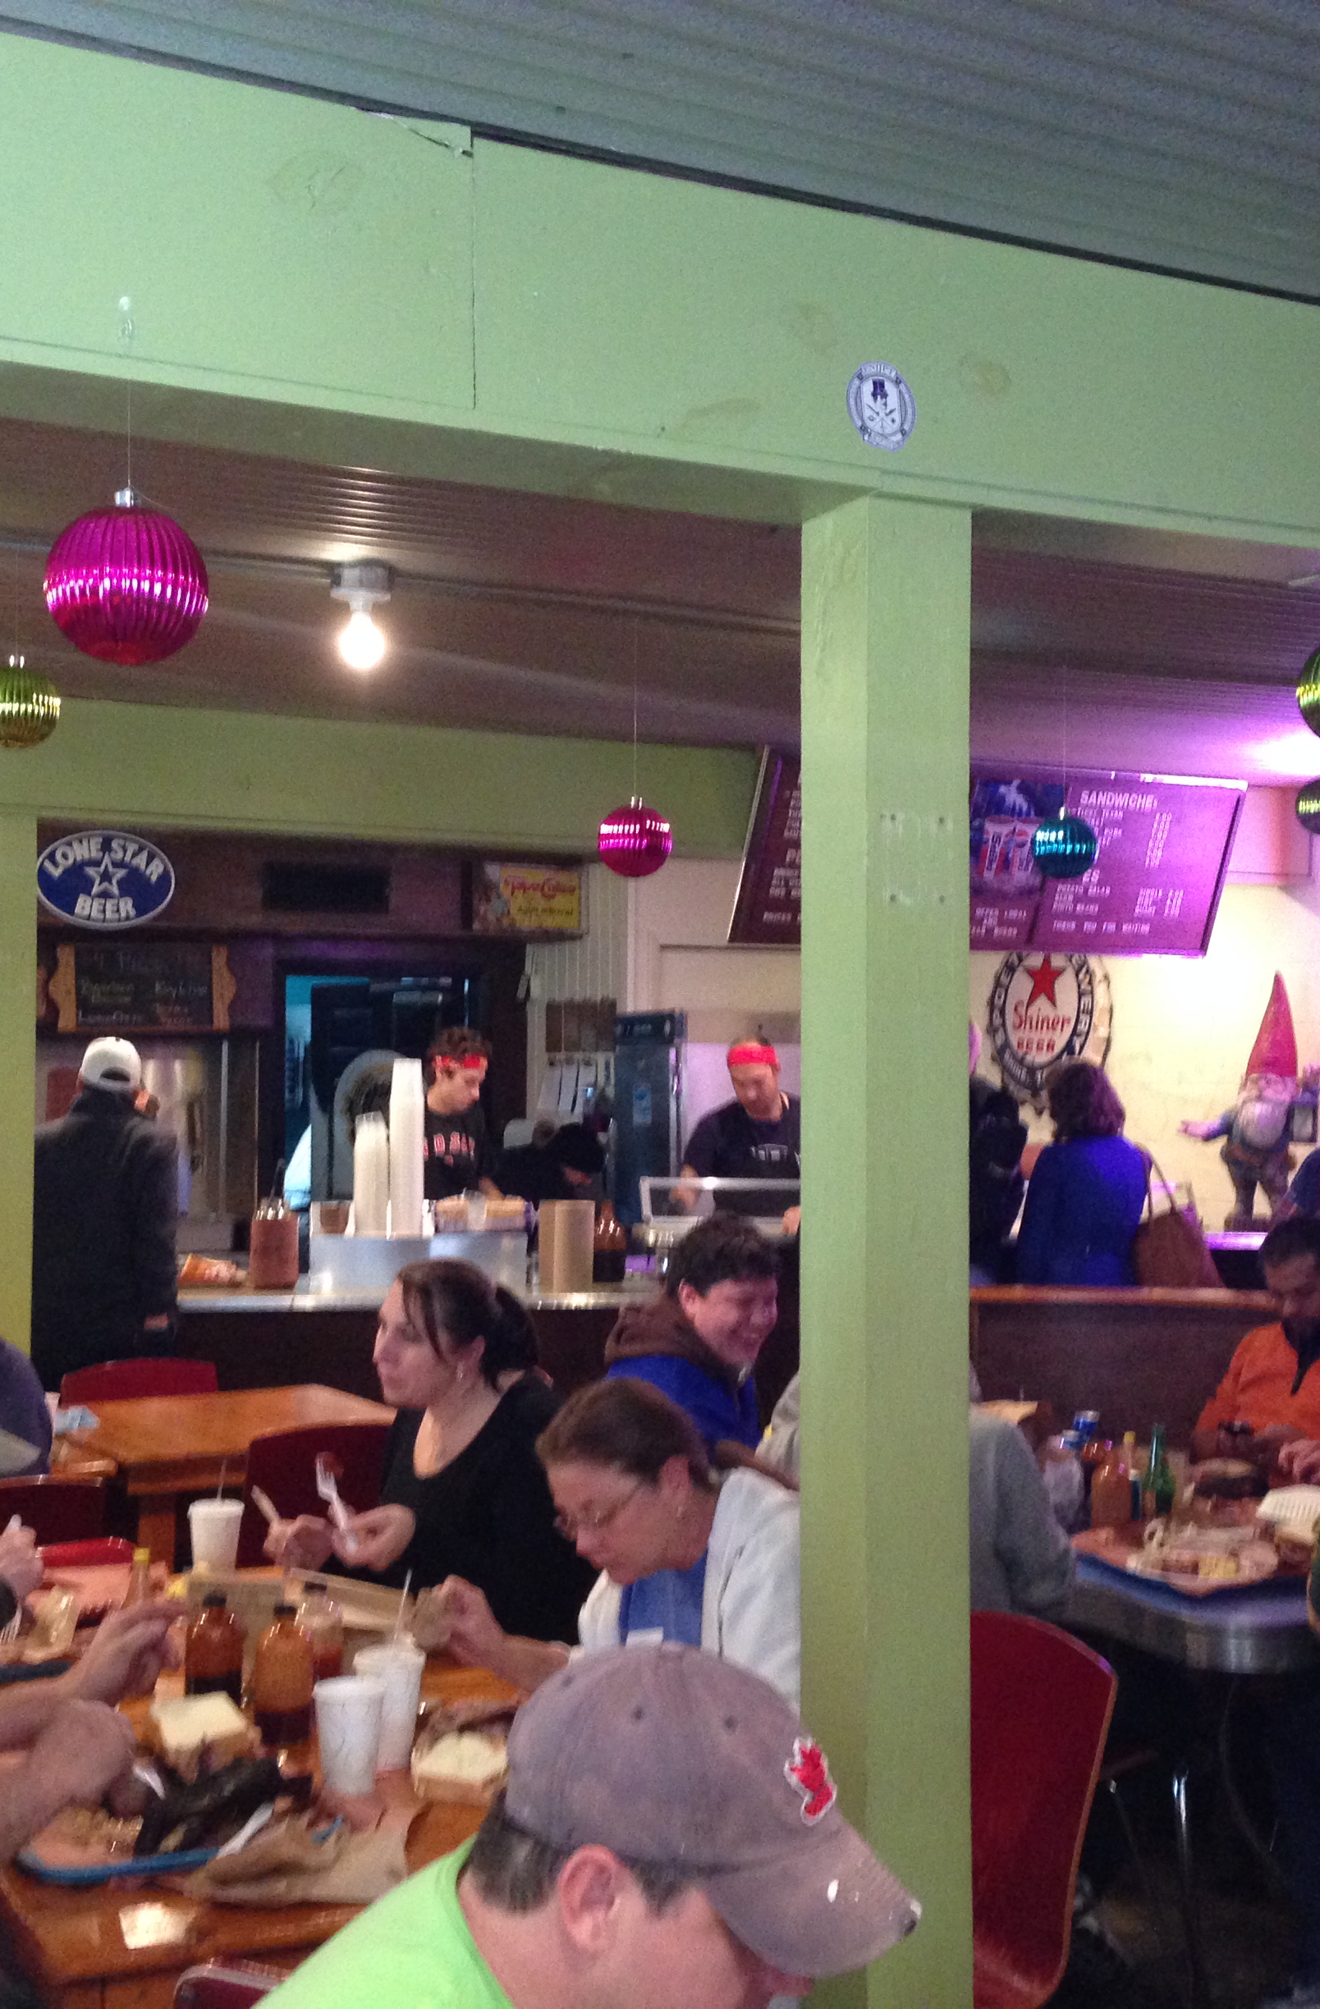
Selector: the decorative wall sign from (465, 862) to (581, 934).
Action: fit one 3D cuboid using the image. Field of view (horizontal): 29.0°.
[{"bbox_3d":[-0.493,-0.393,9.400,0.470,0.260,0.025,1,-2,-29],"label":"decorative wall sign"}]

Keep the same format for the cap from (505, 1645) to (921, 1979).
[{"bbox_3d":[0.036,0.496,1.610,0.275,0.160,0.180,10,3,28],"label":"cap"}]

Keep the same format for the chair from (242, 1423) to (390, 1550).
[{"bbox_3d":[-0.856,1.378,6.003,0.450,0.820,0.500,1,-2,-29],"label":"chair"}]

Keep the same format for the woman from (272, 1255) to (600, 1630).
[{"bbox_3d":[-0.435,1.091,4.120,0.720,1.340,0.500,1,-2,-28],"label":"woman"}]

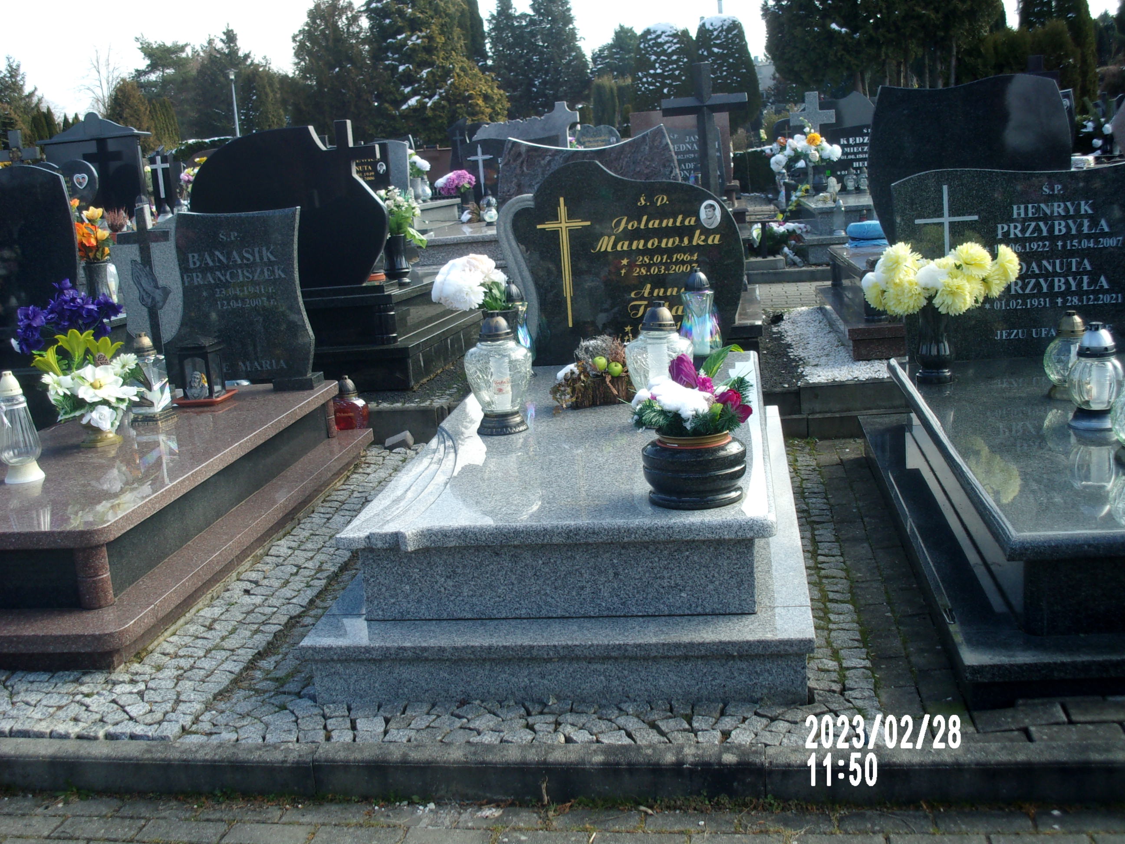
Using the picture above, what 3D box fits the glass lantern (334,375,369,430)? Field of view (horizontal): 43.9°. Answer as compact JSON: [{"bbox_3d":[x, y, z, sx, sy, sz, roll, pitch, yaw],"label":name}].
[{"bbox_3d":[-0.952,-0.088,6.245,0.152,0.235,0.132,-2,11,7],"label":"glass lantern"}]

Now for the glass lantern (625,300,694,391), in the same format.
[{"bbox_3d":[0.306,-0.185,4.430,0.219,0.389,0.219,-2,11,7],"label":"glass lantern"}]

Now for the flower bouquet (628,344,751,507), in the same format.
[{"bbox_3d":[0.325,0.004,3.478,0.300,0.379,0.286,-2,11,7],"label":"flower bouquet"}]

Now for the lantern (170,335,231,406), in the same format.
[{"bbox_3d":[-1.498,-0.228,5.827,0.175,0.276,0.175,0,12,19],"label":"lantern"}]

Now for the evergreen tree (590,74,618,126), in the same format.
[{"bbox_3d":[1.154,-8.544,38.212,0.800,2.100,0.800,-2,11,7],"label":"evergreen tree"}]

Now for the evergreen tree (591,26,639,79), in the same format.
[{"bbox_3d":[2.246,-12.583,53.667,2.400,5.068,2.400,-2,12,7],"label":"evergreen tree"}]

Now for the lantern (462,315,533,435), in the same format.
[{"bbox_3d":[-0.198,-0.154,4.366,0.213,0.367,0.213,-2,12,7],"label":"lantern"}]

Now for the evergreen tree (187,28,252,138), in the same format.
[{"bbox_3d":[-14.401,-13.693,60.575,2.800,6.488,2.800,-2,12,7],"label":"evergreen tree"}]

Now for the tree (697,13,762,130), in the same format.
[{"bbox_3d":[3.850,-7.454,31.921,1.550,3.496,1.550,-2,12,7],"label":"tree"}]

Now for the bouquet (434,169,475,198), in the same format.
[{"bbox_3d":[-0.931,-2.051,12.034,0.360,0.260,0.300,-2,11,7],"label":"bouquet"}]

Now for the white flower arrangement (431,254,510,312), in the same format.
[{"bbox_3d":[-0.320,-0.478,4.828,0.250,0.190,0.210,-2,12,7],"label":"white flower arrangement"}]

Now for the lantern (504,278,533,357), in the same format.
[{"bbox_3d":[-0.187,-0.368,5.519,0.165,0.382,0.165,-2,11,7],"label":"lantern"}]

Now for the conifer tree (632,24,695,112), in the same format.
[{"bbox_3d":[2.634,-8.649,35.951,1.750,3.050,1.750,-2,11,7],"label":"conifer tree"}]

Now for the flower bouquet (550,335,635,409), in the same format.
[{"bbox_3d":[0.109,-0.174,4.715,0.265,0.215,0.180,-2,12,7],"label":"flower bouquet"}]

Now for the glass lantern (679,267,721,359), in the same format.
[{"bbox_3d":[0.514,-0.393,5.233,0.162,0.366,0.162,-2,12,7],"label":"glass lantern"}]

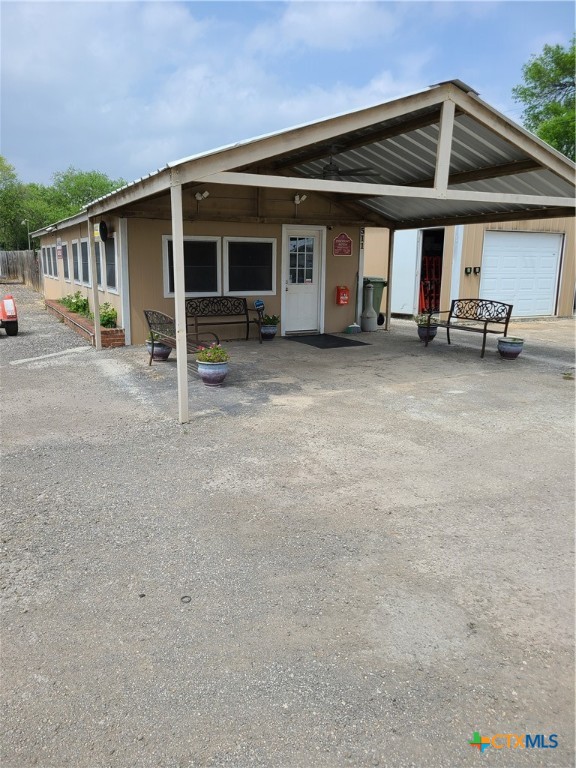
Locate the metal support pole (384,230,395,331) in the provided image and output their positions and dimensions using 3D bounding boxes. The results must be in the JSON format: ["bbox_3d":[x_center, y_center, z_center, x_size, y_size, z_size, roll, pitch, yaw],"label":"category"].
[{"bbox_3d":[2.263,-2.270,12.756,0.090,2.180,0.090,-6,13,-27],"label":"metal support pole"}]

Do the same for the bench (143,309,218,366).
[{"bbox_3d":[-1.441,-0.589,7.823,0.630,0.860,1.310,-6,13,-27],"label":"bench"}]

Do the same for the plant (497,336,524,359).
[{"bbox_3d":[3.584,-0.564,9.253,0.415,0.330,0.415,-6,14,-28],"label":"plant"}]

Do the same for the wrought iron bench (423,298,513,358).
[{"bbox_3d":[3.116,-1.003,10.022,0.650,0.860,1.320,-7,14,-32],"label":"wrought iron bench"}]

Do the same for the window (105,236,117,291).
[{"bbox_3d":[-3.294,-2.223,10.770,0.090,1.070,1.060,-6,14,-28],"label":"window"}]

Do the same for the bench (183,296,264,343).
[{"bbox_3d":[-1.188,-1.173,10.612,1.310,0.860,0.630,-6,13,-27],"label":"bench"}]

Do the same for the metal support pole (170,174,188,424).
[{"bbox_3d":[-1.014,-0.740,5.453,0.082,2.240,0.082,-6,14,-28],"label":"metal support pole"}]

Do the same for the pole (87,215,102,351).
[{"bbox_3d":[-3.213,-1.642,9.606,0.090,2.160,0.090,-6,13,-27],"label":"pole"}]

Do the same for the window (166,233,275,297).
[{"bbox_3d":[-1.229,-2.206,10.911,2.270,1.110,0.080,-6,13,-27],"label":"window"}]

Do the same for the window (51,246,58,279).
[{"bbox_3d":[-7.735,-4.008,19.120,0.080,1.140,1.380,-6,13,-27],"label":"window"}]

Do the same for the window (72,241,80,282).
[{"bbox_3d":[-5.143,-2.950,14.068,0.090,1.070,1.060,-6,14,-28],"label":"window"}]

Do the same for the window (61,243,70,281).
[{"bbox_3d":[-5.964,-3.272,15.532,0.090,1.070,1.060,-6,14,-28],"label":"window"}]

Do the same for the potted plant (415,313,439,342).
[{"bbox_3d":[2.672,-1.097,11.103,0.420,0.570,0.420,0,12,0],"label":"potted plant"}]

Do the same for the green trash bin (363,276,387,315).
[{"bbox_3d":[1.871,-1.975,13.890,0.780,1.130,0.660,-10,16,-41],"label":"green trash bin"}]

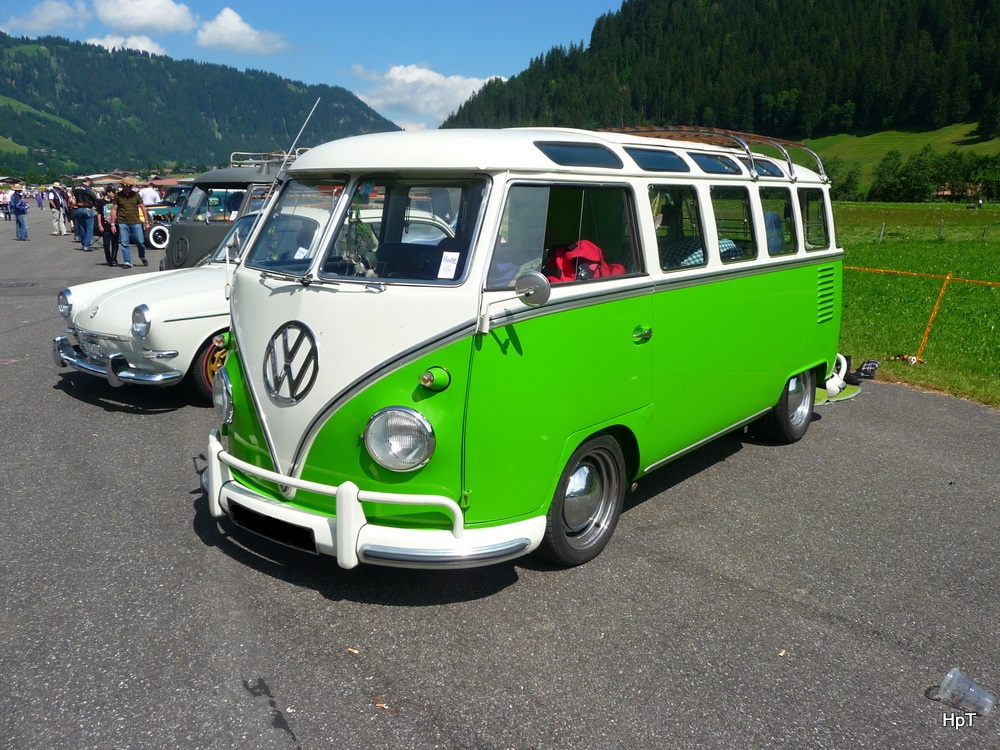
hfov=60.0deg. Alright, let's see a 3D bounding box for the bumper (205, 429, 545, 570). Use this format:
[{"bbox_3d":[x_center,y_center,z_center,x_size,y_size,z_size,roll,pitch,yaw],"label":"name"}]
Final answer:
[{"bbox_3d":[-0.672,0.413,3.409,1.740,0.370,0.560,10,15,37],"label":"bumper"}]

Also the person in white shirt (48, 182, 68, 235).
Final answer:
[{"bbox_3d":[-14.429,-5.450,28.320,0.400,1.730,0.500,4,12,15],"label":"person in white shirt"}]

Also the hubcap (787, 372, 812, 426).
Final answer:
[{"bbox_3d":[1.828,0.119,5.365,0.100,0.420,0.420,10,15,37],"label":"hubcap"}]

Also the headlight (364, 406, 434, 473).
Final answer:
[{"bbox_3d":[-0.327,0.215,2.973,0.225,0.225,0.110,7,14,28],"label":"headlight"}]

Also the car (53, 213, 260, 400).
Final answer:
[{"bbox_3d":[-1.491,-0.751,7.438,1.610,1.380,4.200,11,16,42],"label":"car"}]

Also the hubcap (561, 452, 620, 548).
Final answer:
[{"bbox_3d":[0.338,0.499,3.522,0.100,0.420,0.420,10,15,37],"label":"hubcap"}]

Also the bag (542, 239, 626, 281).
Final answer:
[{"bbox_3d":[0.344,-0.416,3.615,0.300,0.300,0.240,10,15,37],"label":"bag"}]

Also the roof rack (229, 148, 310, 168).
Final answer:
[{"bbox_3d":[-2.143,-2.482,10.008,1.060,0.210,1.500,10,15,37],"label":"roof rack"}]

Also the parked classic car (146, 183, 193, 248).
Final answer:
[{"bbox_3d":[-8.210,-4.246,23.179,1.660,1.580,3.750,10,15,37],"label":"parked classic car"}]

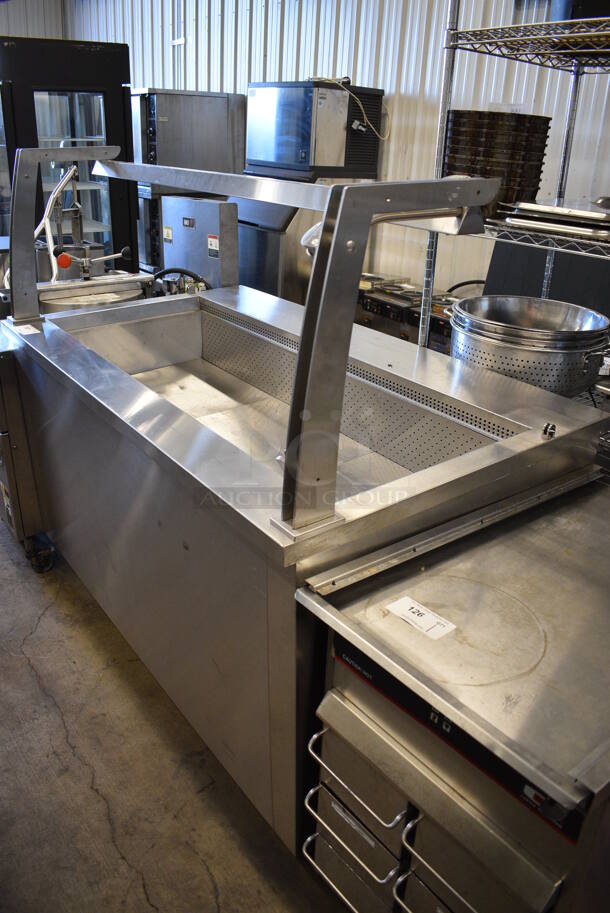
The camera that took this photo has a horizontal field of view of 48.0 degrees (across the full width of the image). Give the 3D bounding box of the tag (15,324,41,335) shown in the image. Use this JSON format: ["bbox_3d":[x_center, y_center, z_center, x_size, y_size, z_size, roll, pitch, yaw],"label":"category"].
[{"bbox_3d":[-0.820,-0.375,2.025,0.048,0.002,0.097,-18,32,-33],"label":"tag"}]

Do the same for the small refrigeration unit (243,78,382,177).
[{"bbox_3d":[0.056,-2.367,4.974,0.635,0.560,0.762,-16,32,-34],"label":"small refrigeration unit"}]

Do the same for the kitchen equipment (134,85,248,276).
[{"bbox_3d":[-1.249,-2.563,6.592,0.970,1.660,0.970,-16,32,-35],"label":"kitchen equipment"}]

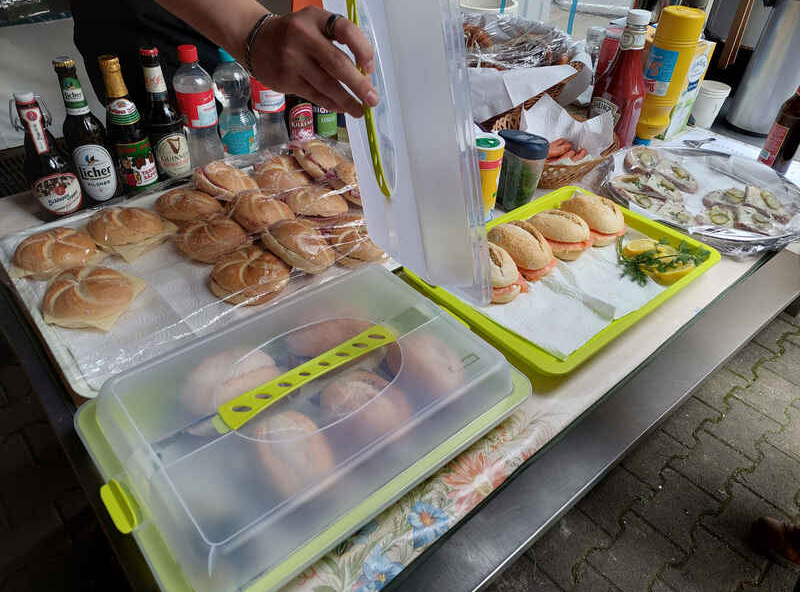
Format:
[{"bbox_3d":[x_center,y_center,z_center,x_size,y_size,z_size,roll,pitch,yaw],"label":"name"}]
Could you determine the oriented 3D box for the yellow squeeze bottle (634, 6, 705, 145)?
[{"bbox_3d":[0.601,-0.491,1.238,0.082,0.266,0.082,-25,44,-32],"label":"yellow squeeze bottle"}]

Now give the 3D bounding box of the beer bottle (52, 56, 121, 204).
[{"bbox_3d":[-0.512,-0.264,0.904,0.062,0.232,0.062,-18,42,-24],"label":"beer bottle"}]

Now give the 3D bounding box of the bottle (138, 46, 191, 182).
[{"bbox_3d":[-0.433,-0.333,1.018,0.062,0.229,0.062,-20,41,-27],"label":"bottle"}]

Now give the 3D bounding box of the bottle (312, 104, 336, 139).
[{"bbox_3d":[-0.153,-0.414,1.130,0.059,0.225,0.059,-3,38,-7],"label":"bottle"}]

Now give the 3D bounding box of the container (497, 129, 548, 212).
[{"bbox_3d":[0.205,-0.203,0.947,0.050,0.137,0.075,-26,46,-32],"label":"container"}]

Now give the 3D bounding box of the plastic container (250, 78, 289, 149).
[{"bbox_3d":[-0.256,-0.385,1.082,0.067,0.230,0.067,-6,38,-11],"label":"plastic container"}]

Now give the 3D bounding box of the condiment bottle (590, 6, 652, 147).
[{"bbox_3d":[0.485,-0.461,1.196,0.080,0.263,0.090,-20,41,-27],"label":"condiment bottle"}]

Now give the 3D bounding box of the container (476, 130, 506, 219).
[{"bbox_3d":[0.142,-0.198,0.937,0.053,0.136,0.053,8,38,7],"label":"container"}]

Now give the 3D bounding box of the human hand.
[{"bbox_3d":[-0.083,-0.223,0.530,0.140,0.085,0.085,23,42,24],"label":"human hand"}]

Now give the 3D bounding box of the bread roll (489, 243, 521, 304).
[{"bbox_3d":[0.120,-0.033,0.751,0.067,0.065,0.116,-21,41,-28],"label":"bread roll"}]

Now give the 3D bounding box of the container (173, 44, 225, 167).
[{"bbox_3d":[-0.388,-0.360,1.063,0.067,0.223,0.067,-18,40,-24],"label":"container"}]

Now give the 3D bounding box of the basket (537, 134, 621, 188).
[{"bbox_3d":[0.309,-0.277,1.104,0.295,0.070,0.200,-26,46,-32],"label":"basket"}]

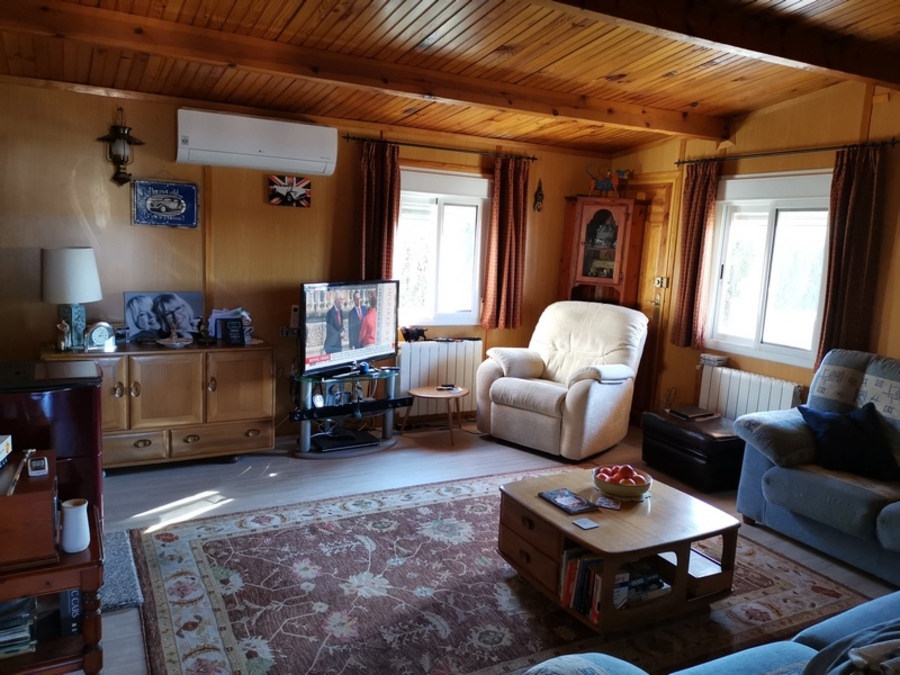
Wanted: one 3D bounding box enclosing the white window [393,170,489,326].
[{"bbox_3d":[-0.083,-0.688,5.481,0.861,1.181,0.090,-2,9,-28],"label":"white window"}]

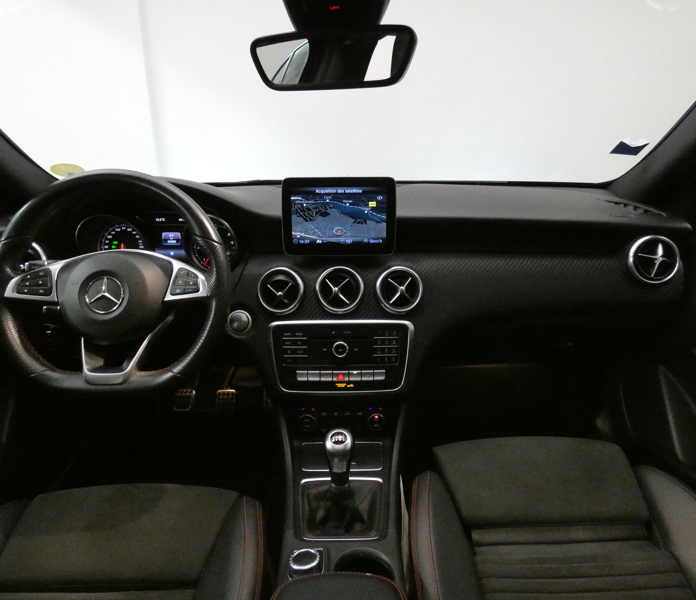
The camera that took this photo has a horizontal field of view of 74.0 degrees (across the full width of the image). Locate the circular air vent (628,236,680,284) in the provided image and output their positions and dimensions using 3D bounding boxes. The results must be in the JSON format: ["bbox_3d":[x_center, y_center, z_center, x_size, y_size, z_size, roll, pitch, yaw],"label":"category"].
[{"bbox_3d":[0.552,-0.071,0.830,0.086,0.086,0.035,2,-1,6],"label":"circular air vent"}]

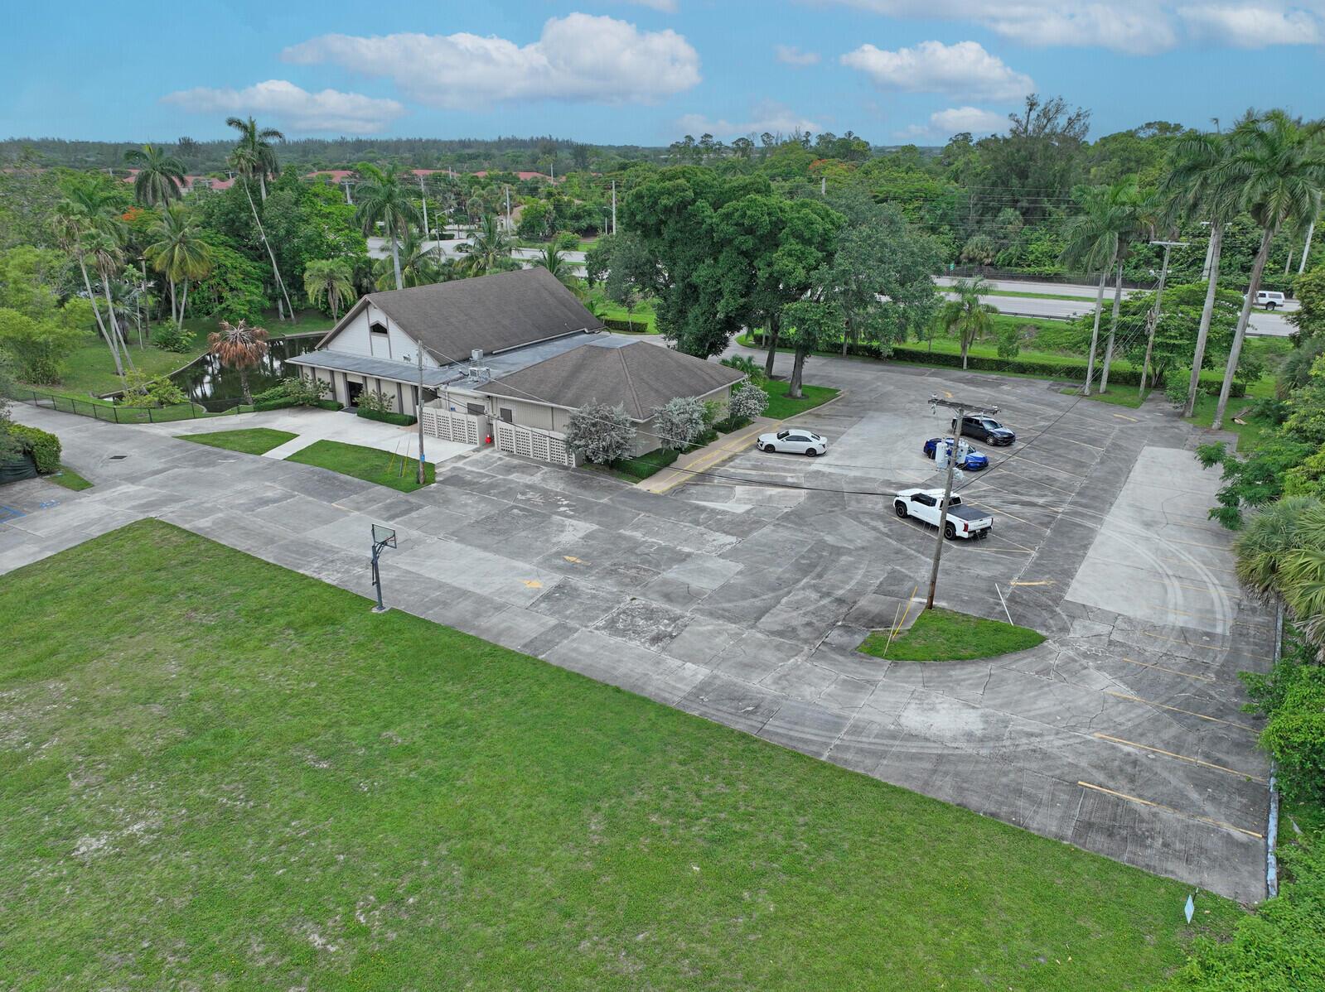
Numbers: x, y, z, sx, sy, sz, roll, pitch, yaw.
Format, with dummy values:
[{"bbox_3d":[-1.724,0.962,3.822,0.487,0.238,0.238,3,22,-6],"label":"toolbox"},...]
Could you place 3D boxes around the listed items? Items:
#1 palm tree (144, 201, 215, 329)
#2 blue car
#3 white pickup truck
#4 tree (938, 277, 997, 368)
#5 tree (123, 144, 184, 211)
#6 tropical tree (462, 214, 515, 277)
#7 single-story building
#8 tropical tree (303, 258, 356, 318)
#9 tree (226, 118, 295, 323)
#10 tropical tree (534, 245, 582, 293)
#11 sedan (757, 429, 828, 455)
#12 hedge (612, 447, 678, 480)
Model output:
[{"bbox_3d":[-54.000,-25.414,102.487,7.300,13.400,7.000,-10,23,-25],"label":"palm tree"},{"bbox_3d":[19.320,-2.876,60.360,1.800,1.420,4.300,-12,24,-28],"label":"blue car"},{"bbox_3d":[16.140,0.794,53.569,2.050,1.970,5.930,-13,24,-30],"label":"white pickup truck"},{"bbox_3d":[28.200,-16.002,84.889,5.400,8.400,5.200,7,22,17],"label":"tree"},{"bbox_3d":[-57.206,-29.175,103.494,7.000,19.605,7.000,-11,24,-26],"label":"tree"},{"bbox_3d":[-20.900,-27.401,112.276,7.200,12.600,7.200,0,21,0],"label":"tropical tree"},{"bbox_3d":[-10.321,-12.999,77.192,34.900,8.650,24.300,12,24,29],"label":"single-story building"},{"bbox_3d":[-38.100,-23.564,105.765,6.000,7.600,5.800,-7,22,-18],"label":"tropical tree"},{"bbox_3d":[-45.600,-31.179,105.099,6.700,22.300,6.500,-8,23,-21],"label":"tree"},{"bbox_3d":[-13.088,-25.497,111.919,6.600,9.300,6.600,0,21,0],"label":"tropical tree"},{"bbox_3d":[8.820,-3.675,62.431,4.760,1.430,1.840,6,22,15],"label":"sedan"},{"bbox_3d":[-1.370,-2.405,63.619,2.800,0.750,4.600,12,24,29],"label":"hedge"}]

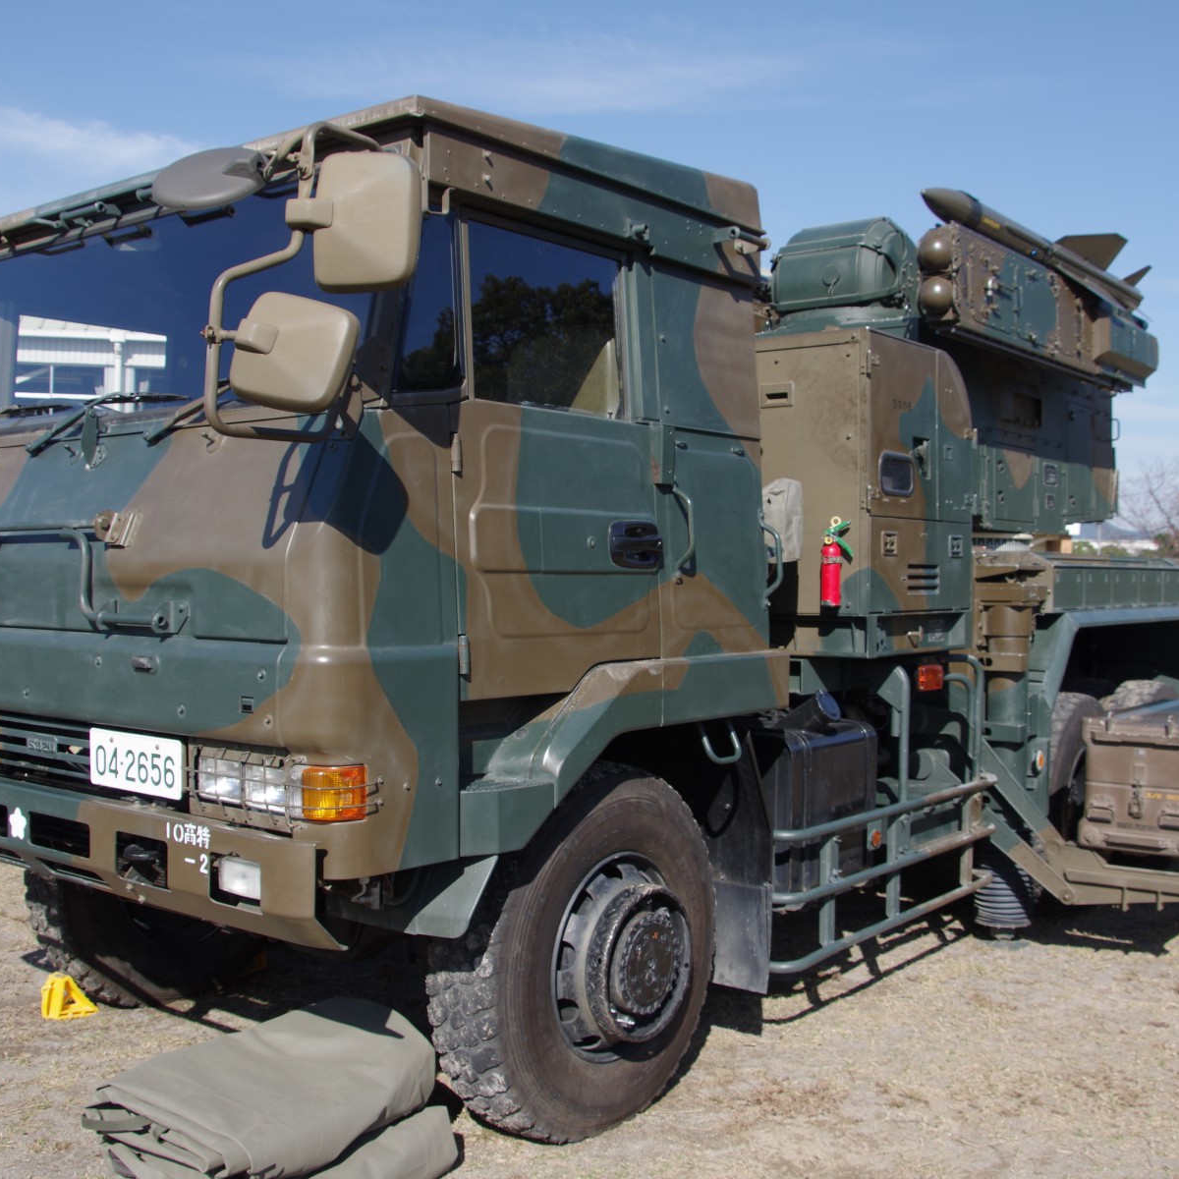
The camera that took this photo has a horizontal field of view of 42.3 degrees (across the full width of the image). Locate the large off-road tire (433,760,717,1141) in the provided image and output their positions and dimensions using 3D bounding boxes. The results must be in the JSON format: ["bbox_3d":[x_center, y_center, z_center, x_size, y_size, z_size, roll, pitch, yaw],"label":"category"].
[{"bbox_3d":[-0.027,1.062,4.530,0.300,1.060,1.060,1,1,38],"label":"large off-road tire"}]

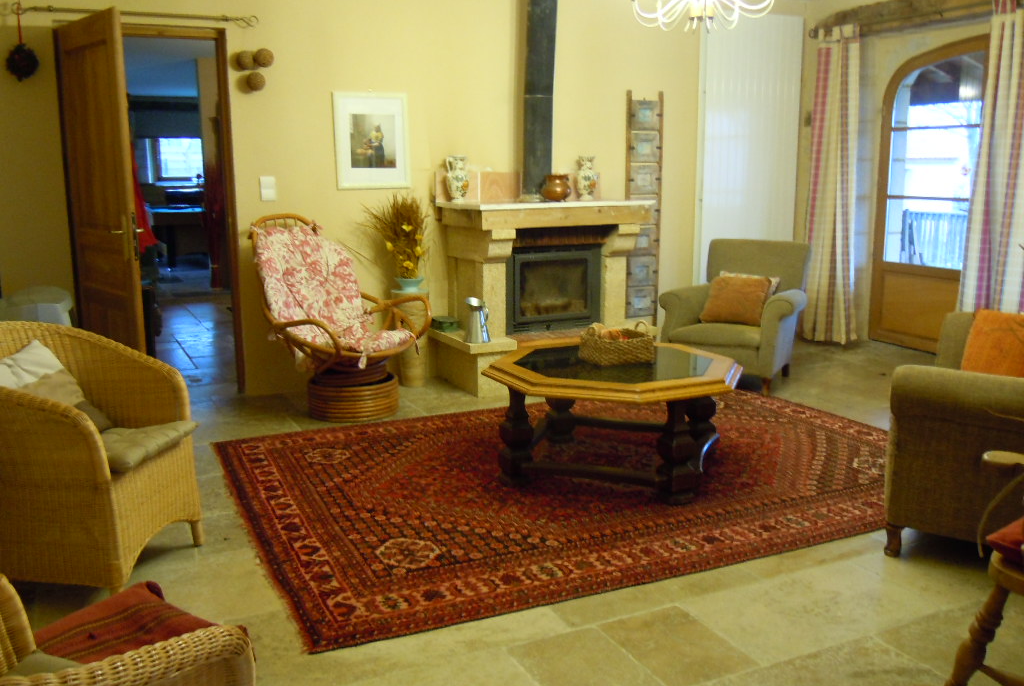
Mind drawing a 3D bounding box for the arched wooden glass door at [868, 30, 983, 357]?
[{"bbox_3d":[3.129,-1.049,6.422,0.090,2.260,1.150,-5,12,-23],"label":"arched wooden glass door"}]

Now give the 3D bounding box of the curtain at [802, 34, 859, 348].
[{"bbox_3d":[2.400,-1.169,6.666,0.115,2.311,0.517,-5,10,-24],"label":"curtain"}]

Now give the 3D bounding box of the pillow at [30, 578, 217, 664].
[{"bbox_3d":[-0.704,0.593,1.680,0.380,0.110,0.280,7,13,33],"label":"pillow"}]

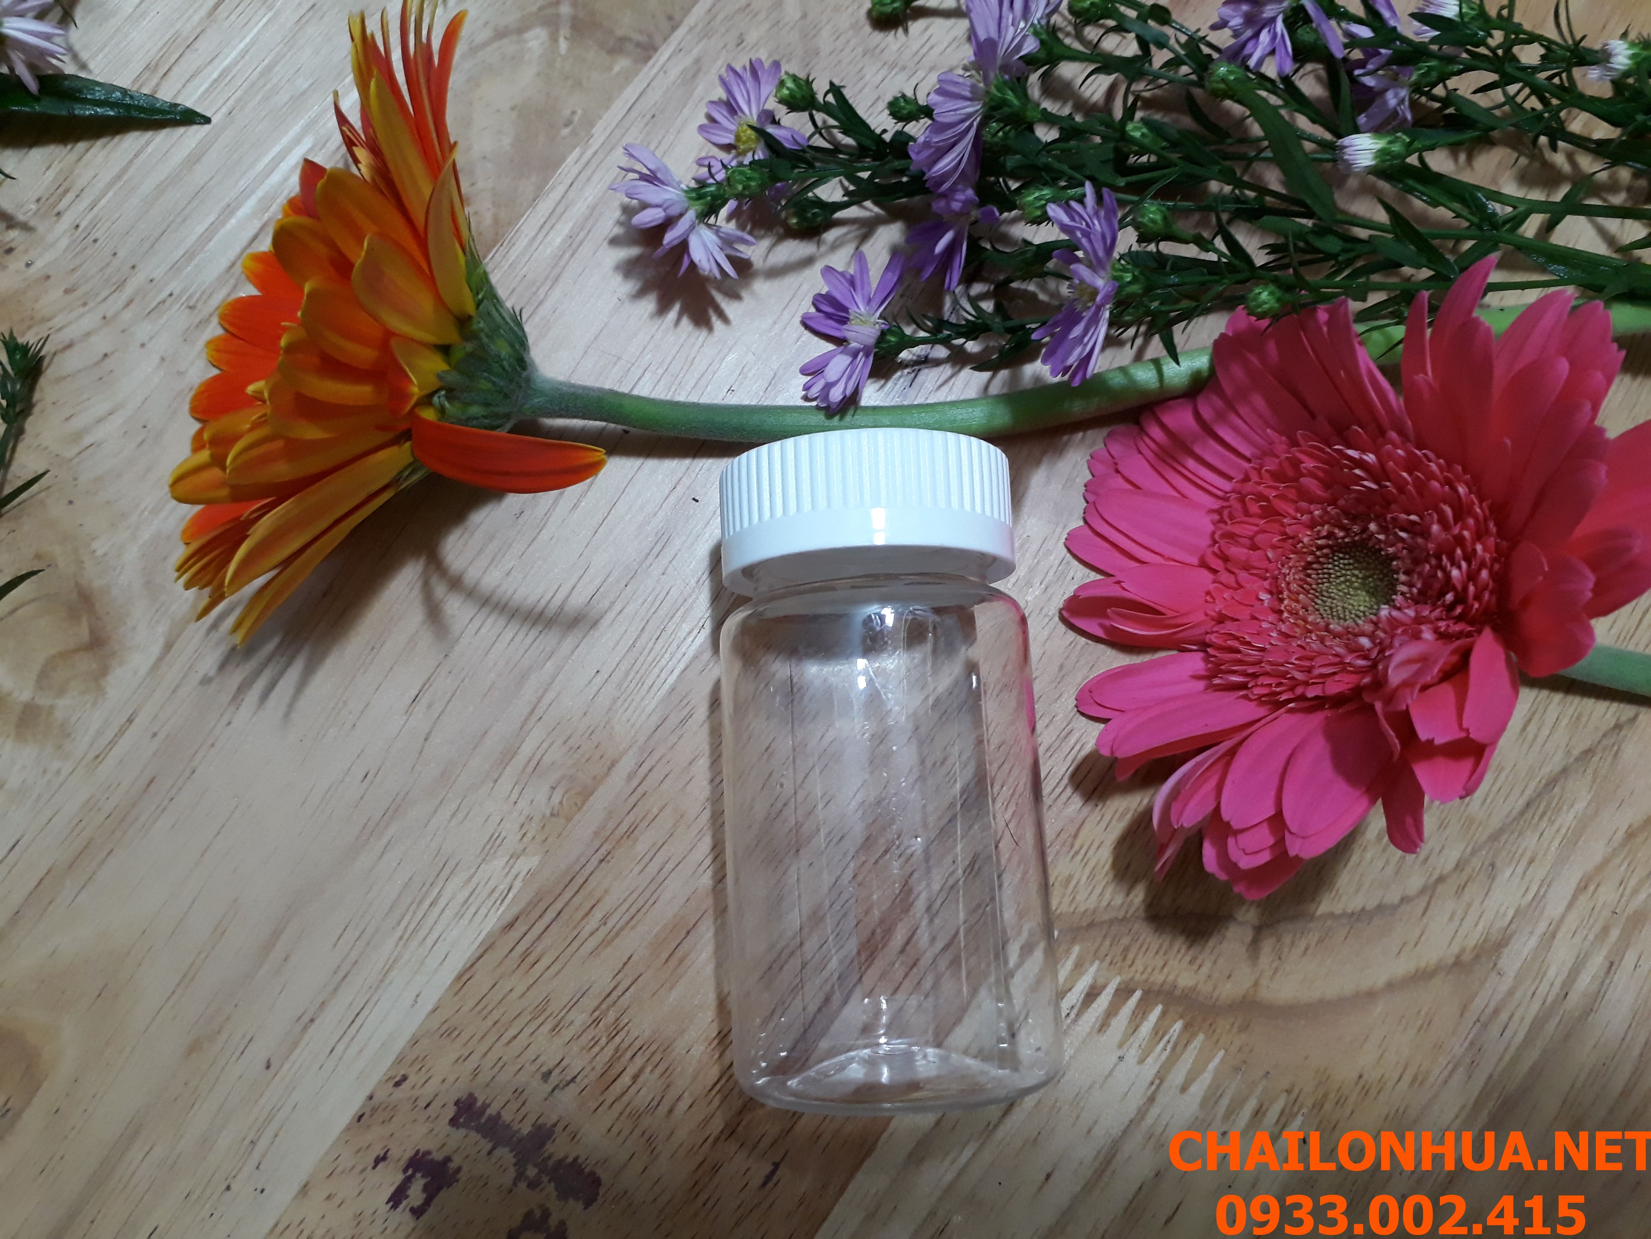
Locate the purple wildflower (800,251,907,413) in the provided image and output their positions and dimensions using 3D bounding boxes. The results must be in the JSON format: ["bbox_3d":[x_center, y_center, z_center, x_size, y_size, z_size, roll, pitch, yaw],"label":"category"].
[{"bbox_3d":[0.005,-0.049,0.220,0.014,0.024,0.025,3,76,-26],"label":"purple wildflower"}]

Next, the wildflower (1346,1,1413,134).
[{"bbox_3d":[0.100,-0.099,0.232,0.012,0.020,0.021,-6,77,3],"label":"wildflower"}]

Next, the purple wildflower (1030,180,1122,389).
[{"bbox_3d":[0.042,-0.057,0.219,0.014,0.027,0.032,-5,77,-8],"label":"purple wildflower"}]

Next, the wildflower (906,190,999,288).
[{"bbox_3d":[0.022,-0.068,0.225,0.014,0.020,0.020,-25,79,-9],"label":"wildflower"}]

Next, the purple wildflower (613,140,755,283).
[{"bbox_3d":[-0.025,-0.070,0.220,0.015,0.024,0.028,-40,79,21],"label":"purple wildflower"}]

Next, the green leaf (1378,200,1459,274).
[{"bbox_3d":[0.104,-0.067,0.226,0.018,0.003,0.004,39,80,8],"label":"green leaf"}]

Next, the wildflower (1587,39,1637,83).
[{"bbox_3d":[0.143,-0.102,0.234,0.008,0.008,0.008,-18,77,12],"label":"wildflower"}]

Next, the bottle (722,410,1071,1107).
[{"bbox_3d":[0.008,0.023,0.193,0.046,0.046,0.092,-3,77,-1],"label":"bottle"}]

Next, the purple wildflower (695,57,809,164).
[{"bbox_3d":[-0.013,-0.088,0.230,0.025,0.012,0.027,-27,75,34],"label":"purple wildflower"}]

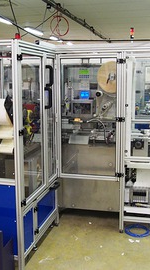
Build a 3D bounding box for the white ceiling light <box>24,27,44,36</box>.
[{"bbox_3d":[-1.178,-2.980,9.936,0.159,0.101,1.397,1,10,13],"label":"white ceiling light"}]

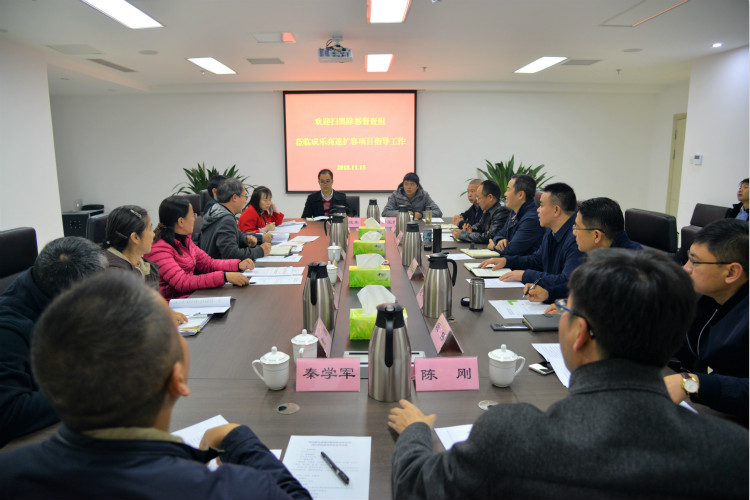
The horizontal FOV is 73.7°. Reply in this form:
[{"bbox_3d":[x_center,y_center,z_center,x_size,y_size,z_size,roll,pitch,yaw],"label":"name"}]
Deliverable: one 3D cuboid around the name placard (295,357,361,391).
[{"bbox_3d":[-0.145,0.390,1.598,0.200,0.090,0.096,0,11,-1],"label":"name placard"}]

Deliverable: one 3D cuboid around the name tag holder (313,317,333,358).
[{"bbox_3d":[-0.222,0.335,1.935,0.099,0.088,0.202,0,11,-2],"label":"name tag holder"}]

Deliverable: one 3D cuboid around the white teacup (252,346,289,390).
[{"bbox_3d":[-0.325,0.374,1.582,0.123,0.142,0.096,0,11,-2],"label":"white teacup"}]

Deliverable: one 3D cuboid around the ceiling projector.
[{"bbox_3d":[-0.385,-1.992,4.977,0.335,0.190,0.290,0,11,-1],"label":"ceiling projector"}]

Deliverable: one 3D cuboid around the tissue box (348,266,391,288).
[{"bbox_3d":[-0.027,0.154,2.861,0.231,0.092,0.122,0,11,-1],"label":"tissue box"}]

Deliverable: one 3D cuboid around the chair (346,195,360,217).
[{"bbox_3d":[-0.482,-0.185,6.363,0.600,0.980,0.620,0,11,-1],"label":"chair"}]

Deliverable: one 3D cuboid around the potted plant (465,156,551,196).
[{"bbox_3d":[1.817,-0.607,7.206,1.200,1.480,1.150,0,11,-1],"label":"potted plant"}]

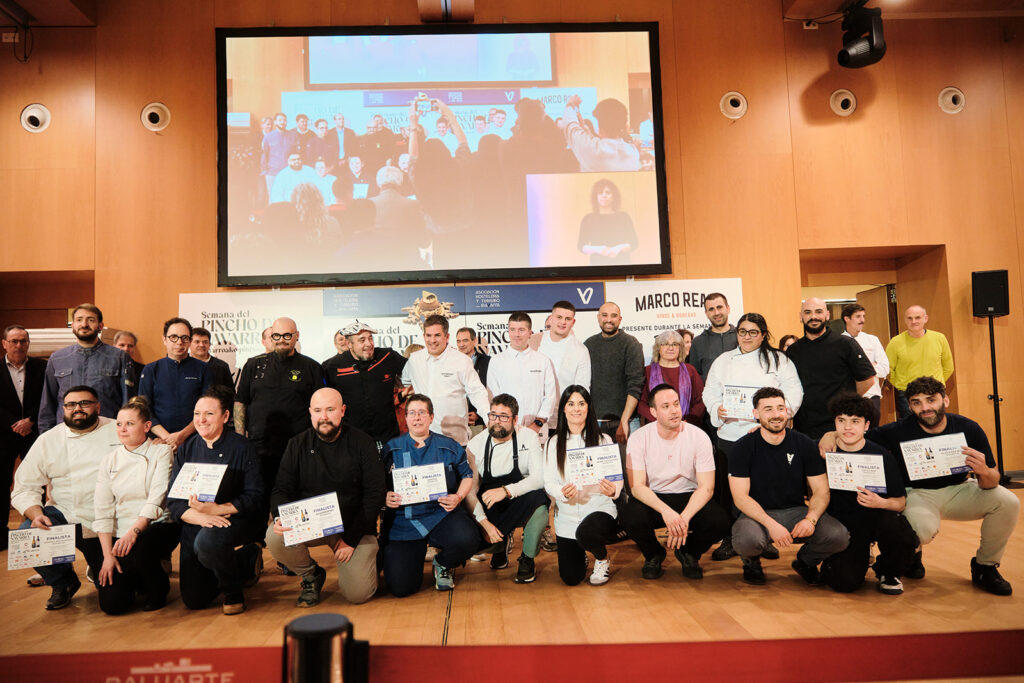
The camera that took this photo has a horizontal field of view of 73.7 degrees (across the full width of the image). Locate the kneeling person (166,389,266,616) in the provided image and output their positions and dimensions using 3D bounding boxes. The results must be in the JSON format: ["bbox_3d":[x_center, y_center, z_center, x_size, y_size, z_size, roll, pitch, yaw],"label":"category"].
[{"bbox_3d":[-1.711,0.876,3.980,0.540,1.220,0.740,-2,-4,-7],"label":"kneeling person"}]

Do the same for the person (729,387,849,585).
[{"bbox_3d":[1.621,0.815,4.060,0.640,1.100,0.740,-3,-4,9],"label":"person"}]

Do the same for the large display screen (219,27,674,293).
[{"bbox_3d":[-0.687,-1.932,6.927,4.533,2.644,0.080,-2,-4,-2],"label":"large display screen"}]

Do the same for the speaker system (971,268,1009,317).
[{"bbox_3d":[5.010,-0.502,7.140,0.330,0.460,0.310,-4,-4,22],"label":"speaker system"}]

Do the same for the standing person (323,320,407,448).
[{"bbox_3d":[-0.987,0.694,4.576,0.580,1.666,0.370,-1,-4,-13],"label":"standing person"}]

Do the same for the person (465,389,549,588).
[{"bbox_3d":[-0.022,0.890,4.310,0.520,1.110,0.720,-3,-4,9],"label":"person"}]

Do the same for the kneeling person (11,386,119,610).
[{"bbox_3d":[-2.689,0.905,4.140,0.660,1.260,0.740,-1,-4,-18],"label":"kneeling person"}]

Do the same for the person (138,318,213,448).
[{"bbox_3d":[-2.148,0.706,4.374,0.520,1.700,0.350,0,-4,-25],"label":"person"}]

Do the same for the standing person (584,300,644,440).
[{"bbox_3d":[0.724,0.604,4.794,0.500,1.752,0.340,-3,-4,12],"label":"standing person"}]

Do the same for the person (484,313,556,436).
[{"bbox_3d":[0.078,0.631,4.620,0.500,1.660,0.320,-2,-4,3],"label":"person"}]

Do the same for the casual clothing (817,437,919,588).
[{"bbox_3d":[2.003,0.938,3.880,0.520,0.800,0.620,-3,-4,14],"label":"casual clothing"}]

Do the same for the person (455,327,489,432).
[{"bbox_3d":[-0.334,0.713,5.818,0.500,1.670,0.320,-3,-4,13],"label":"person"}]

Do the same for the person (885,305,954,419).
[{"bbox_3d":[3.285,0.553,5.470,0.520,1.700,0.330,-3,-4,24],"label":"person"}]

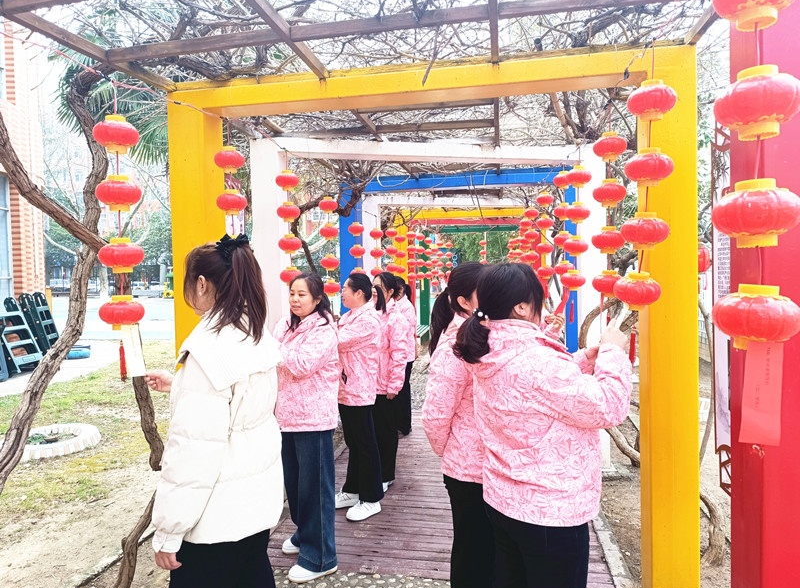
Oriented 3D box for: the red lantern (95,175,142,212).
[{"bbox_3d":[-1.115,-0.399,2.200,0.165,0.144,0.165,-1,2,0],"label":"red lantern"}]

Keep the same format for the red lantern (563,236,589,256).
[{"bbox_3d":[1.265,-0.341,3.980,0.172,0.147,0.172,-1,1,0],"label":"red lantern"}]

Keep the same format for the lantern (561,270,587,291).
[{"bbox_3d":[1.242,-0.095,3.970,0.172,0.147,0.172,-1,1,0],"label":"lantern"}]

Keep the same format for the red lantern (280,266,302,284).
[{"bbox_3d":[-0.820,-0.128,4.200,0.172,0.147,0.172,-1,1,0],"label":"red lantern"}]

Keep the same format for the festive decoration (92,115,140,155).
[{"bbox_3d":[-1.124,-0.633,2.200,0.165,0.144,0.165,-1,2,0],"label":"festive decoration"}]

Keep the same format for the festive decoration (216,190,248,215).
[{"bbox_3d":[-0.944,-0.515,3.120,0.165,0.144,0.165,-1,2,0],"label":"festive decoration"}]

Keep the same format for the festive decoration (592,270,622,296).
[{"bbox_3d":[1.110,-0.053,2.940,0.165,0.144,0.165,-1,2,0],"label":"festive decoration"}]

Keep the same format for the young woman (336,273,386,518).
[{"bbox_3d":[-0.276,0.681,3.740,0.420,1.620,0.500,-1,1,-18],"label":"young woman"}]

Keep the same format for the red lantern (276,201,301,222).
[{"bbox_3d":[-0.841,-0.618,4.200,0.172,0.147,0.172,-1,1,0],"label":"red lantern"}]

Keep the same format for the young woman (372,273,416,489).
[{"bbox_3d":[-0.087,0.649,4.220,0.380,1.630,0.480,-2,2,-20],"label":"young woman"}]

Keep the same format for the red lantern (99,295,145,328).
[{"bbox_3d":[-1.171,0.078,2.340,0.172,0.147,0.172,-1,1,0],"label":"red lantern"}]

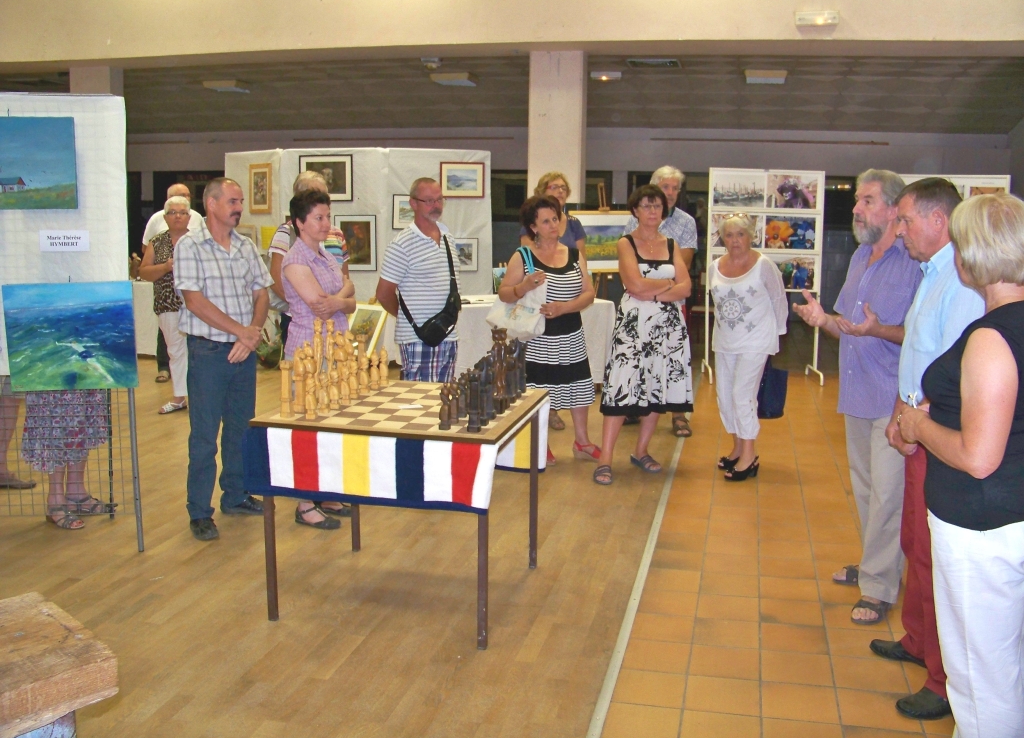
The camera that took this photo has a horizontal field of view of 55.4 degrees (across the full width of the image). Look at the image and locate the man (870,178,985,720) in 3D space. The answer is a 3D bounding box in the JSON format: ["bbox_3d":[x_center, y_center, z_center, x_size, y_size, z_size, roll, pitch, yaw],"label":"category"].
[{"bbox_3d":[1.318,0.240,3.049,0.390,1.690,0.490,2,10,10],"label":"man"}]

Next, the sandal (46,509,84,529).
[{"bbox_3d":[-2.177,0.734,4.760,0.240,0.090,0.095,6,12,29],"label":"sandal"}]

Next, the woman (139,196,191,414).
[{"bbox_3d":[-2.605,-0.520,7.521,0.480,1.640,0.360,0,9,-4],"label":"woman"}]

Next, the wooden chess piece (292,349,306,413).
[{"bbox_3d":[-0.833,0.038,3.826,0.056,0.256,0.048,3,10,14],"label":"wooden chess piece"}]

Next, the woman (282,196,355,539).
[{"bbox_3d":[-0.959,-0.060,4.828,0.340,1.650,0.440,5,11,27],"label":"woman"}]

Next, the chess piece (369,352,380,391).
[{"bbox_3d":[-0.571,0.004,4.065,0.041,0.160,0.040,3,10,13],"label":"chess piece"}]

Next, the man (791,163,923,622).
[{"bbox_3d":[1.330,0.078,3.714,0.520,1.700,0.540,-5,12,-31],"label":"man"}]

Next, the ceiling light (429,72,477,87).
[{"bbox_3d":[-0.612,-2.980,10.048,0.440,0.130,0.400,3,10,13],"label":"ceiling light"}]

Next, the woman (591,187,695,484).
[{"bbox_3d":[0.750,-0.201,5.526,0.530,1.660,0.420,0,10,-5],"label":"woman"}]

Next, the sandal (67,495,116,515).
[{"bbox_3d":[-2.145,0.699,4.980,0.255,0.090,0.095,2,10,9],"label":"sandal"}]

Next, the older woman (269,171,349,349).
[{"bbox_3d":[-1.065,-0.199,5.244,0.480,1.690,0.330,-5,11,-30],"label":"older woman"}]

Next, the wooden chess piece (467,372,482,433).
[{"bbox_3d":[-0.133,0.116,3.464,0.048,0.210,0.048,3,10,13],"label":"wooden chess piece"}]

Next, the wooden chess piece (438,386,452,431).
[{"bbox_3d":[-0.231,0.129,3.375,0.041,0.160,0.040,3,10,13],"label":"wooden chess piece"}]

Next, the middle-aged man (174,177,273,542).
[{"bbox_3d":[-1.370,-0.059,4.635,0.510,1.698,0.420,-8,13,-41],"label":"middle-aged man"}]

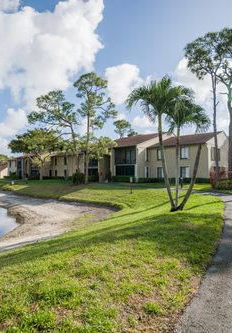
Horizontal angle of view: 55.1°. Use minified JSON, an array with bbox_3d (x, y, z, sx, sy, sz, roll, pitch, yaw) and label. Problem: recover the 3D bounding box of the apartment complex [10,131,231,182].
[{"bbox_3d":[-7.200,-0.600,51.500,60.000,7.600,13.000,-2,-3,43],"label":"apartment complex"}]

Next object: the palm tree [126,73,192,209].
[{"bbox_3d":[1.724,-0.911,8.800,2.600,5.300,2.500,0,-2,0],"label":"palm tree"}]

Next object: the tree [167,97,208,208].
[{"bbox_3d":[2.833,-0.555,8.800,1.800,4.500,1.800,0,-2,0],"label":"tree"}]

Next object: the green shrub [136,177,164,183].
[{"bbox_3d":[5.023,2.024,33.300,4.400,0.850,1.000,-2,-3,43],"label":"green shrub"}]

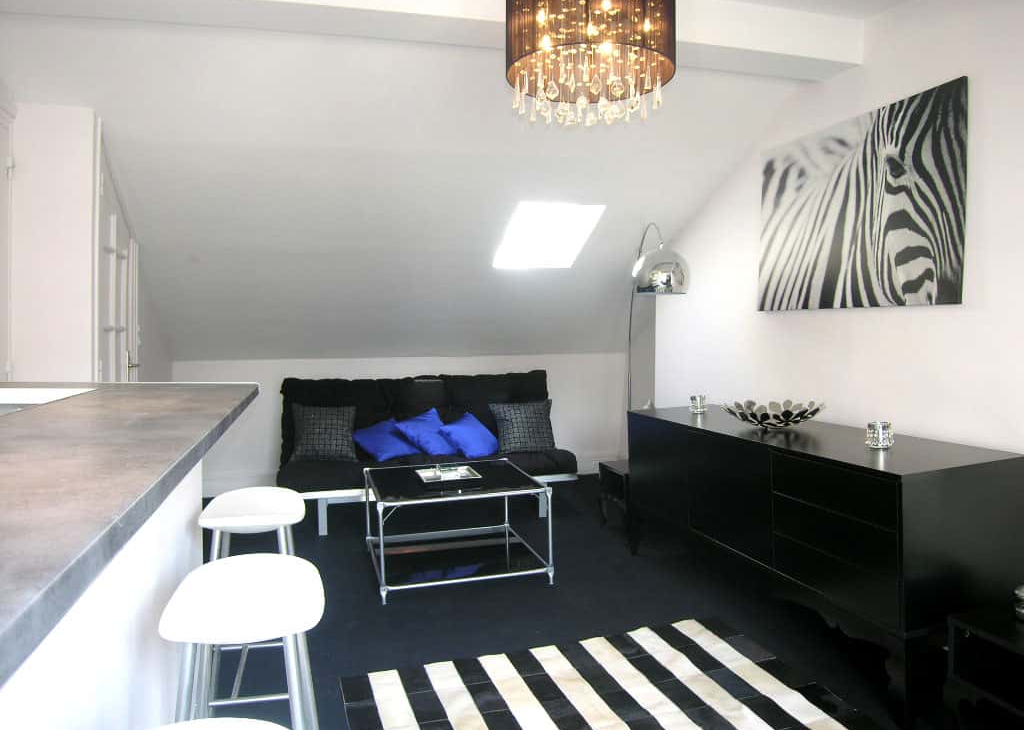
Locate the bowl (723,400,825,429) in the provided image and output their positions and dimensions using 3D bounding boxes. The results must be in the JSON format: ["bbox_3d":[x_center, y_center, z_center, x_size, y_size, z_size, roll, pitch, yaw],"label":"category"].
[{"bbox_3d":[1.109,0.227,3.033,0.428,0.105,0.428,-1,3,0],"label":"bowl"}]

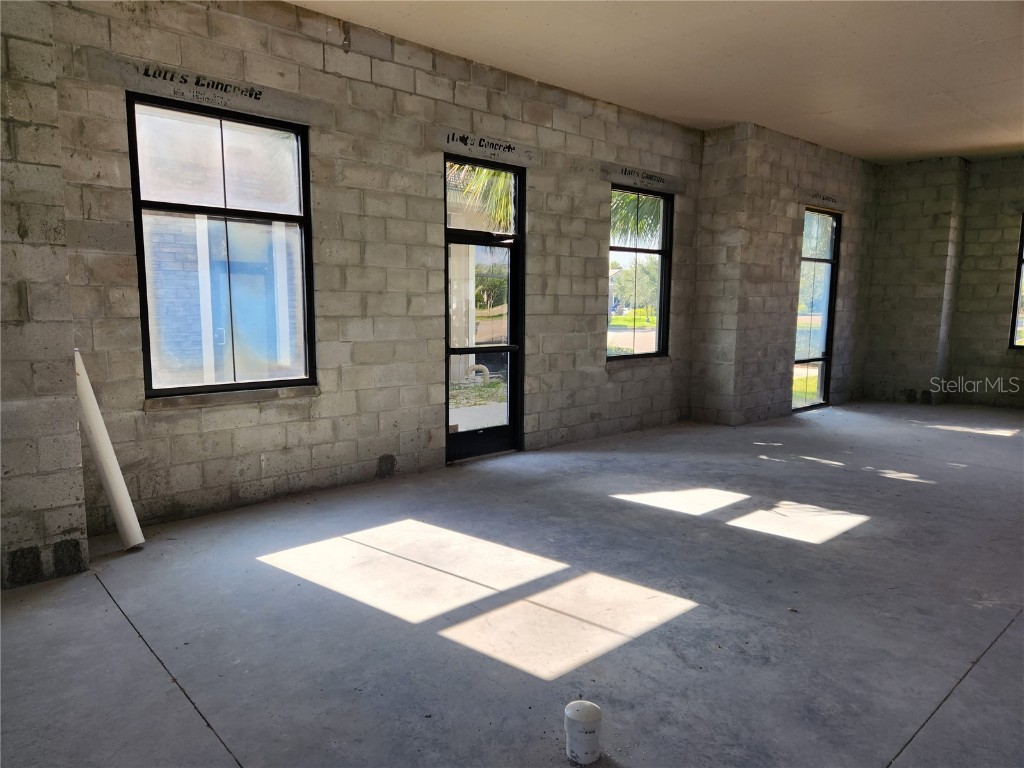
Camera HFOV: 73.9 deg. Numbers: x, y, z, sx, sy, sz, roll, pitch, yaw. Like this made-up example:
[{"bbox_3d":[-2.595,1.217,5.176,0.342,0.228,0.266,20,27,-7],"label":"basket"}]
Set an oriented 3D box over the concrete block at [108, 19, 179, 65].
[{"bbox_3d":[-2.366,-2.155,4.355,0.398,0.195,0.190,-6,9,-42],"label":"concrete block"}]

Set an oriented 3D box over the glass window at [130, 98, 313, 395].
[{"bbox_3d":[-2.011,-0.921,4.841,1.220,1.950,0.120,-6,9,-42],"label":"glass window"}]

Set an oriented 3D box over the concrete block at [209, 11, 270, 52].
[{"bbox_3d":[-1.915,-2.401,4.739,0.398,0.195,0.190,-6,9,-42],"label":"concrete block"}]

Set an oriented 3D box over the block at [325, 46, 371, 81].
[{"bbox_3d":[-1.316,-2.461,5.285,0.398,0.195,0.190,-6,9,-42],"label":"block"}]

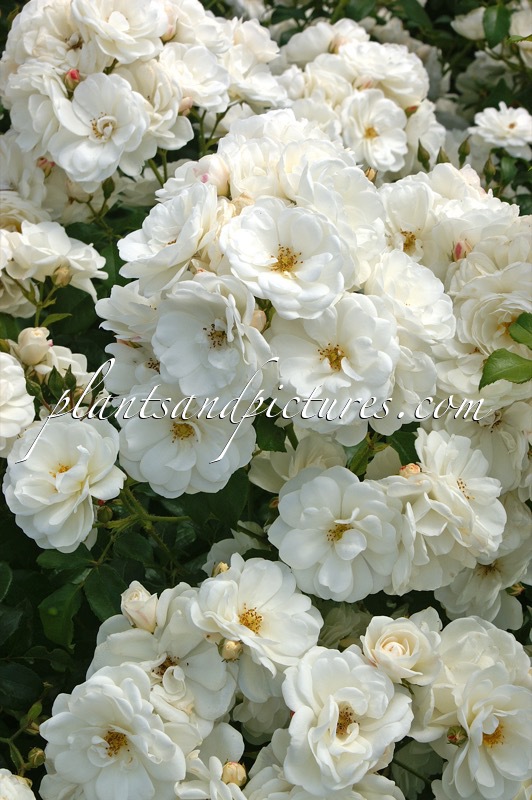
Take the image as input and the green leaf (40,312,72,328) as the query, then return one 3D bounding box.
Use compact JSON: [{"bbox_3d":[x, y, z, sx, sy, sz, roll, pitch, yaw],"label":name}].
[{"bbox_3d":[-0.131,-0.050,1.250,0.021,0.004,0.009,-23,37,-2],"label":"green leaf"}]

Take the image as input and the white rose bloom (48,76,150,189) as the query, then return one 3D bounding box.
[{"bbox_3d":[-0.117,-0.188,1.400,0.072,0.082,0.045,0,-12,0],"label":"white rose bloom"}]

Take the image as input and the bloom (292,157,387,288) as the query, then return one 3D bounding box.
[{"bbox_3d":[0.040,-0.100,1.120,0.062,0.042,0.072,0,63,-24],"label":"bloom"}]

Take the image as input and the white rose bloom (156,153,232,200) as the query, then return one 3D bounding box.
[{"bbox_3d":[-0.047,-0.142,1.290,0.052,0.045,0.045,15,66,27],"label":"white rose bloom"}]

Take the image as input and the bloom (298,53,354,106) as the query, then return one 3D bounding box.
[{"bbox_3d":[0.040,-0.213,1.330,0.040,0.034,0.039,0,56,0],"label":"bloom"}]

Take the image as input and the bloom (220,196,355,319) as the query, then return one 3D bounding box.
[{"bbox_3d":[0.012,-0.080,1.130,0.070,0.038,0.068,3,63,5],"label":"bloom"}]

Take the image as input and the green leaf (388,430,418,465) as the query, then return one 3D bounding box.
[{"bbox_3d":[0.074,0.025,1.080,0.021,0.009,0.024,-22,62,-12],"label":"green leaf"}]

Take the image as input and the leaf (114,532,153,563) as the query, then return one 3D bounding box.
[{"bbox_3d":[-0.074,0.082,1.110,0.024,0.010,0.020,-17,61,-9],"label":"leaf"}]

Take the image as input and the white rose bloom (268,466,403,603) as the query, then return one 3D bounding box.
[{"bbox_3d":[0.036,0.070,1.040,0.069,0.069,0.036,1,-17,2],"label":"white rose bloom"}]

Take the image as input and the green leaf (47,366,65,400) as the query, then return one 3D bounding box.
[{"bbox_3d":[-0.116,-0.009,1.100,0.009,0.018,0.009,7,18,0],"label":"green leaf"}]

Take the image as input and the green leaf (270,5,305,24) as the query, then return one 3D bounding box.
[{"bbox_3d":[0.015,-0.274,1.420,0.027,0.011,0.017,0,60,0],"label":"green leaf"}]

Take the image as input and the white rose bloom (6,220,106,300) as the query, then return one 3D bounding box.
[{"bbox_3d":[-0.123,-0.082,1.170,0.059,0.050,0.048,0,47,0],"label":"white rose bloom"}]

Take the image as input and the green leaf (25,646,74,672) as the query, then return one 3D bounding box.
[{"bbox_3d":[-0.138,0.165,1.270,0.033,0.006,0.022,2,41,3],"label":"green leaf"}]

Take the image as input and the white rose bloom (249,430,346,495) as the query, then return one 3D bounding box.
[{"bbox_3d":[0.021,0.041,1.220,0.062,0.050,0.050,4,54,7],"label":"white rose bloom"}]

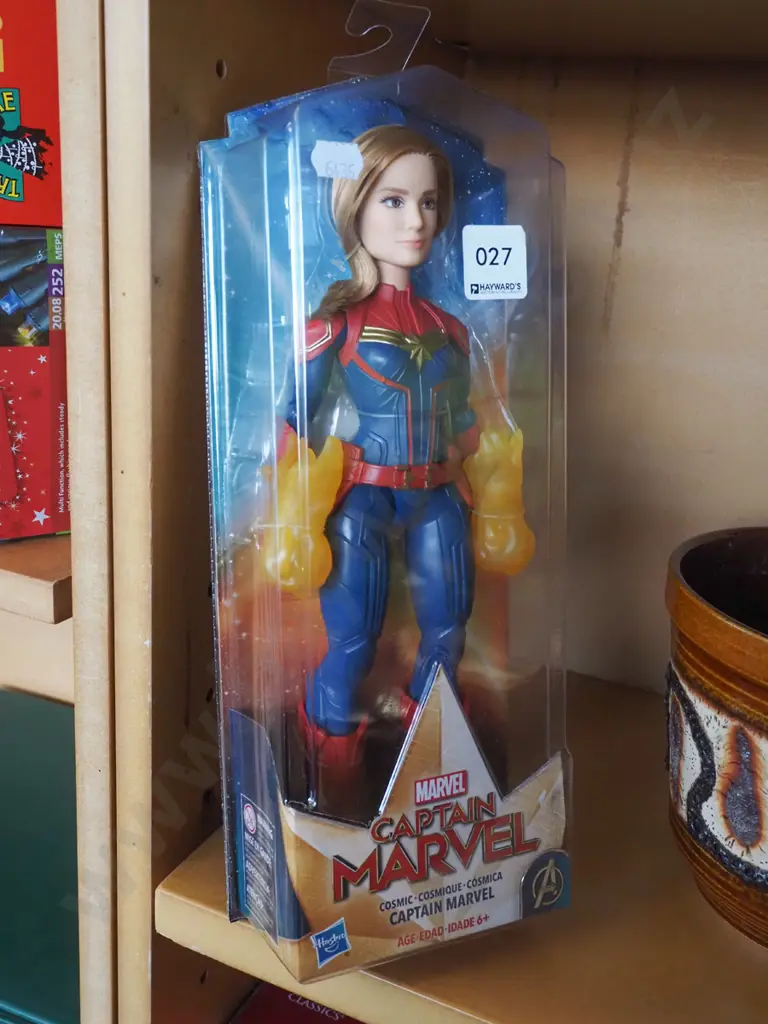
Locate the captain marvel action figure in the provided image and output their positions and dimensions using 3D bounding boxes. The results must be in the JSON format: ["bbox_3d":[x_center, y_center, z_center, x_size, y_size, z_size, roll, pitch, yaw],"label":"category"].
[{"bbox_3d":[0.005,0.002,0.361,0.112,0.290,0.052,-4,6,-24],"label":"captain marvel action figure"}]

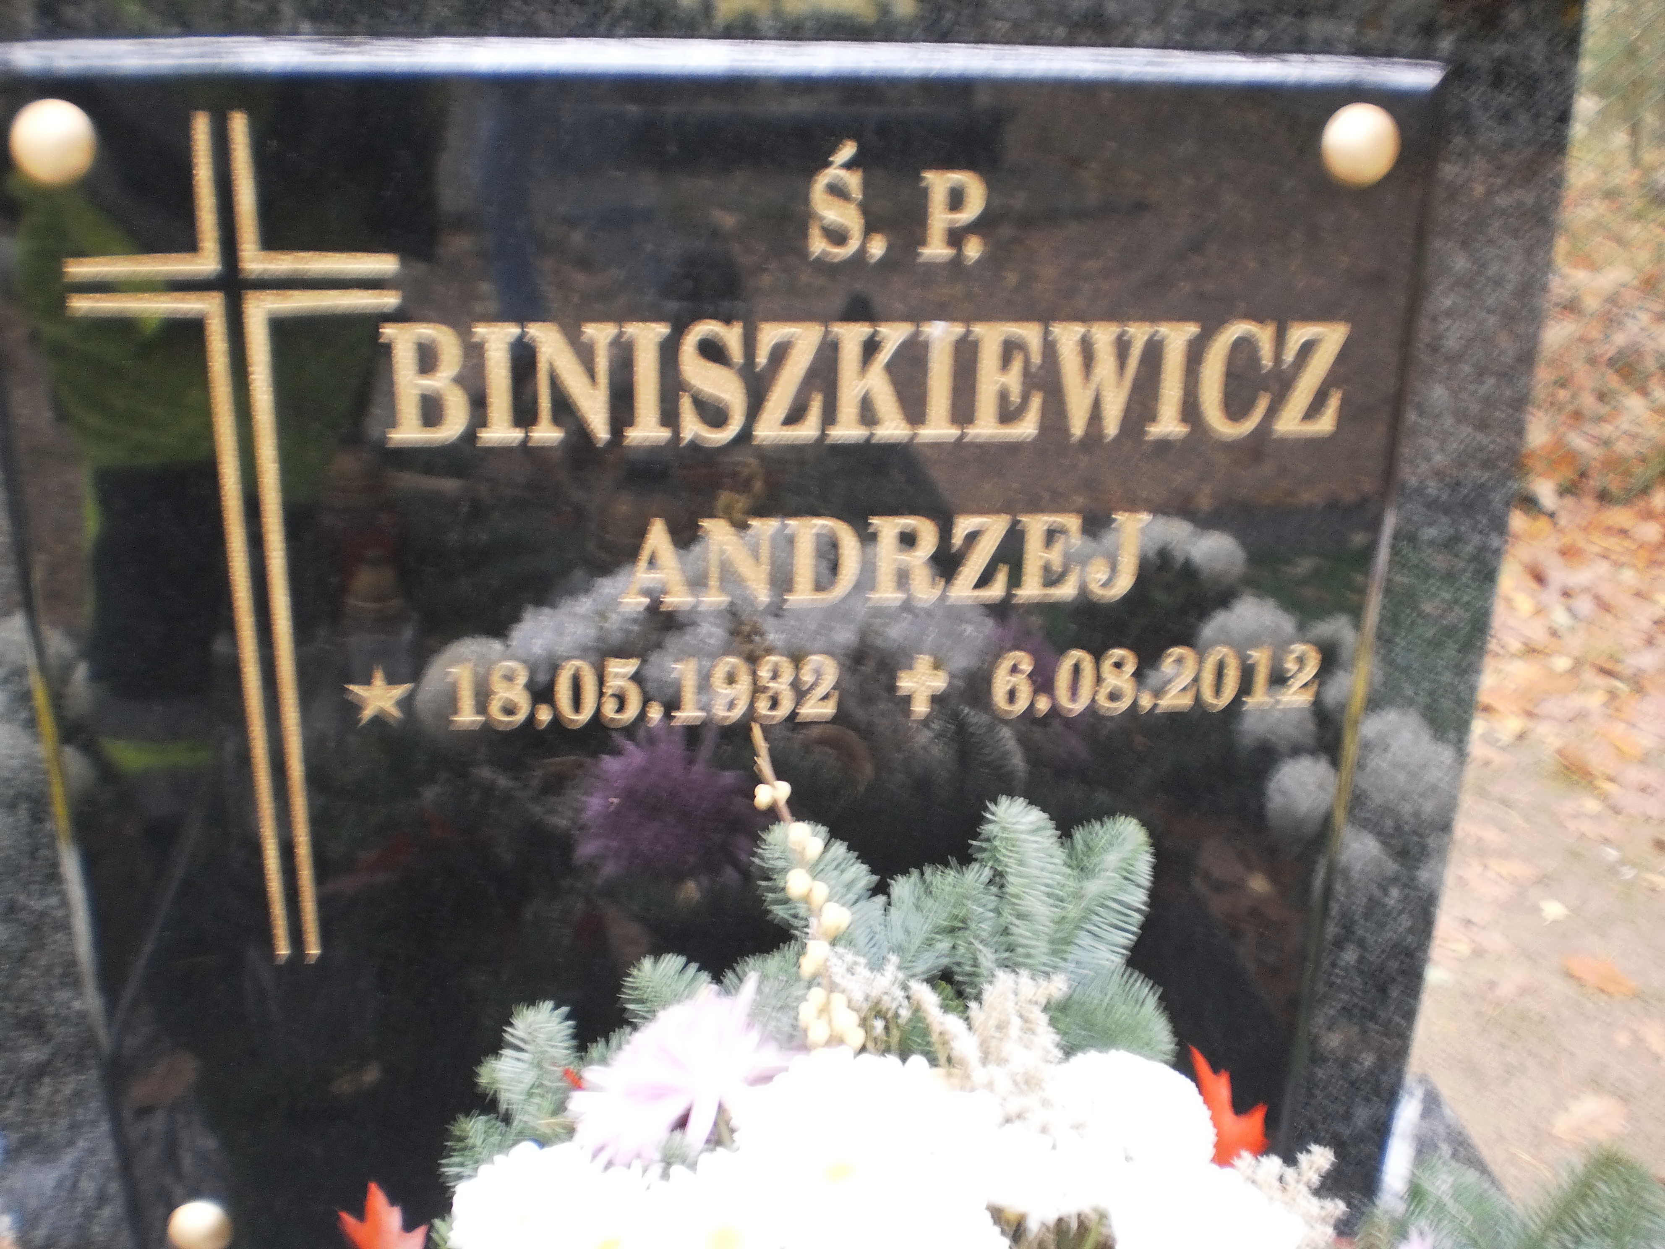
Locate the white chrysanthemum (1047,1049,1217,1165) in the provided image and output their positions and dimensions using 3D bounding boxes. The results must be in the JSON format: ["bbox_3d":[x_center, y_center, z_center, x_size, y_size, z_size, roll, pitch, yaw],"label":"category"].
[{"bbox_3d":[0.133,0.220,0.770,0.077,0.066,0.074,-1,21,-6],"label":"white chrysanthemum"}]

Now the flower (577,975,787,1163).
[{"bbox_3d":[-0.073,0.218,0.839,0.112,0.090,0.100,-1,21,-6],"label":"flower"}]

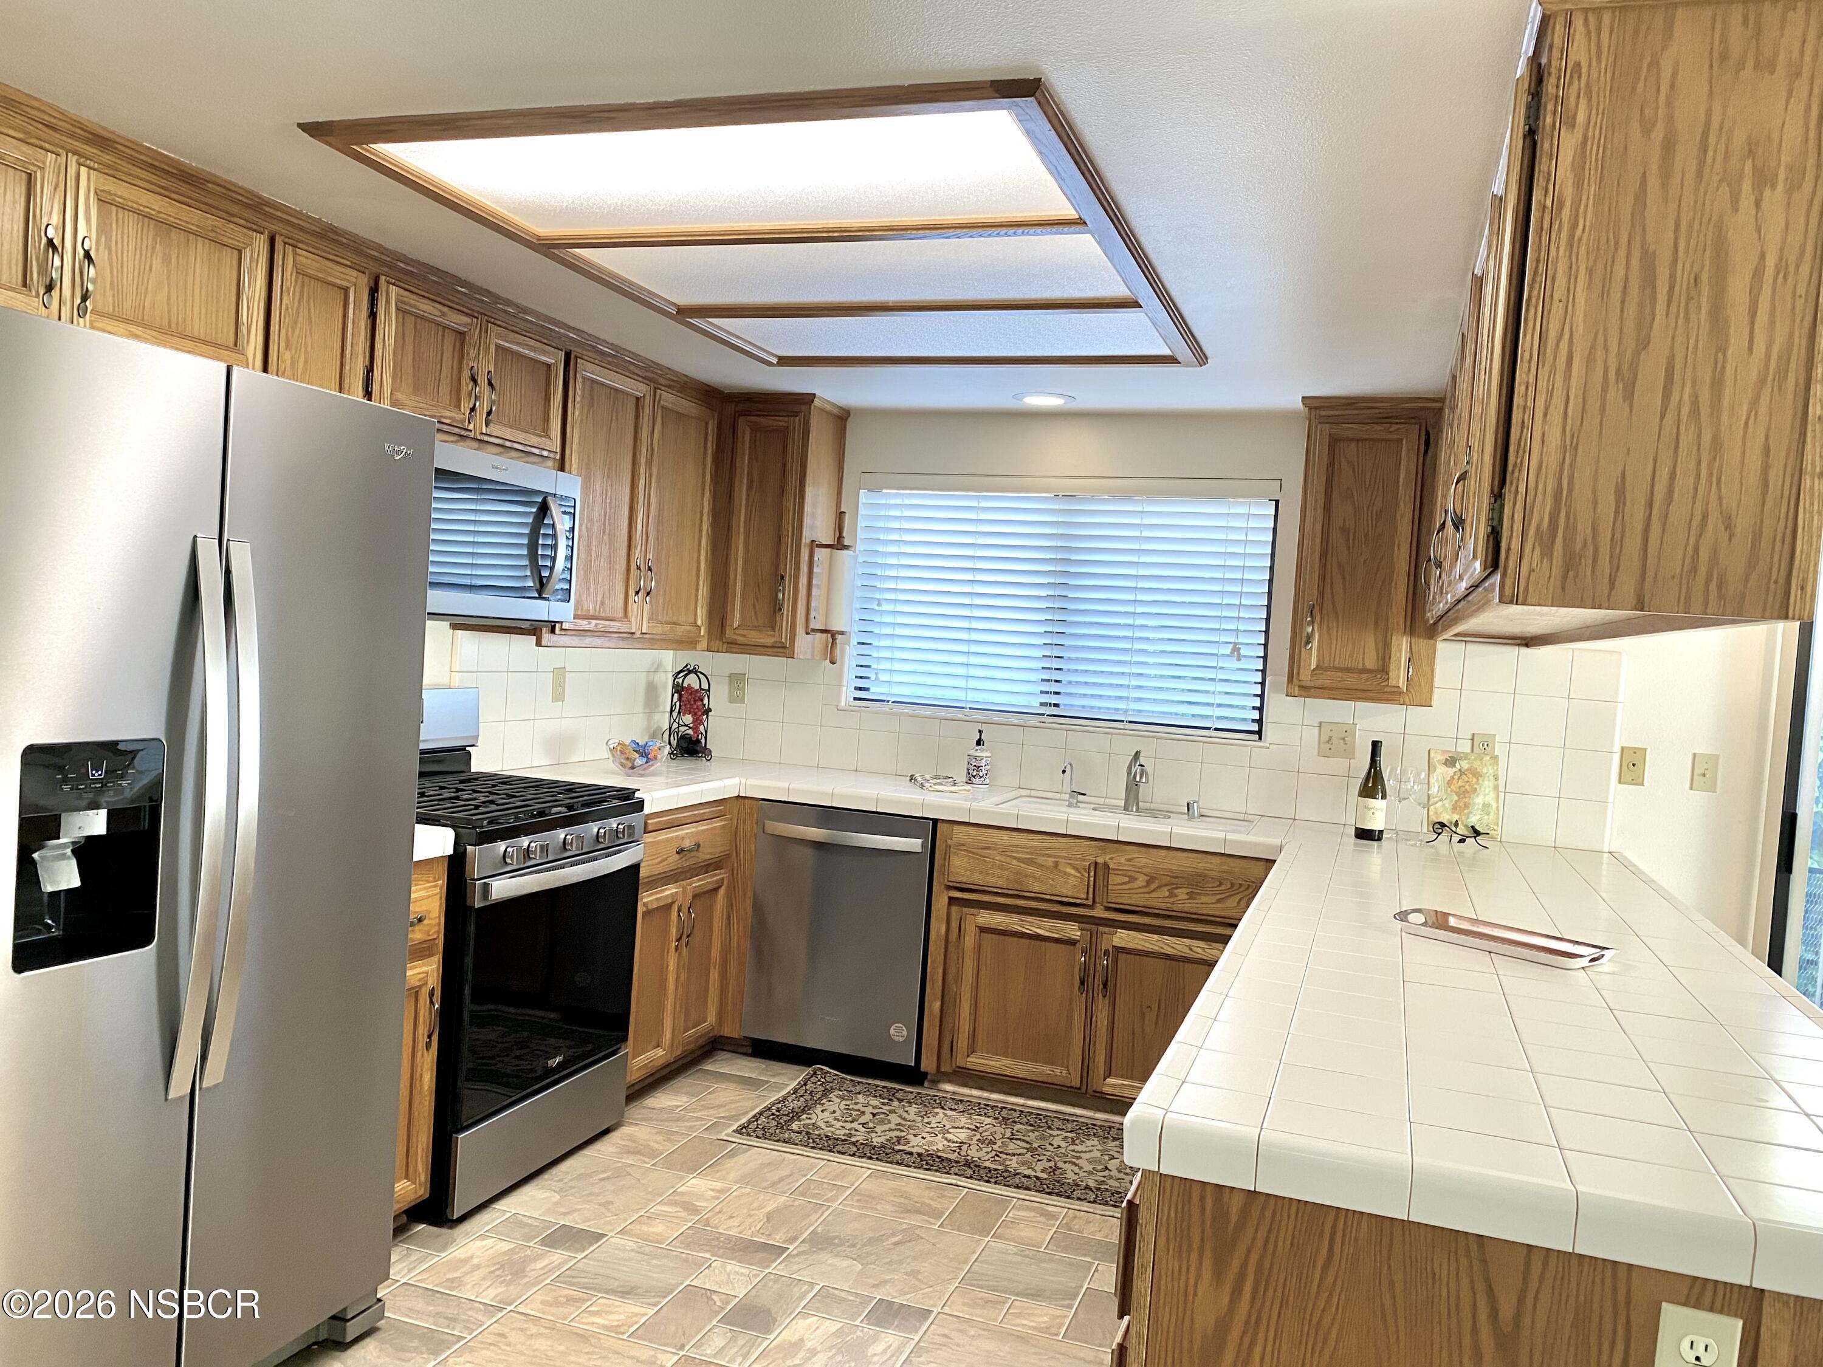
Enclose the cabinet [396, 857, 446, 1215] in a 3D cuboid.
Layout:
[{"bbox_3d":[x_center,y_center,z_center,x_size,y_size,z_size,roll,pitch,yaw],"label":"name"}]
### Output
[{"bbox_3d":[-1.428,0.784,3.108,0.623,0.844,0.322,5,2,19],"label":"cabinet"}]

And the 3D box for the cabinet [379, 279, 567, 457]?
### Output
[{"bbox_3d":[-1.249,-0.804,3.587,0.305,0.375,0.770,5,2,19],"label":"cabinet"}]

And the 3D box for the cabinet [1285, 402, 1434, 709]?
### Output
[{"bbox_3d":[1.432,-0.402,4.277,0.422,0.909,0.337,5,2,19],"label":"cabinet"}]

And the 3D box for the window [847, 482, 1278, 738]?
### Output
[{"bbox_3d":[0.486,-0.268,4.726,1.454,0.789,0.050,5,2,19],"label":"window"}]

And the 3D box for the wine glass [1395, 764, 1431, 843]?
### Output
[{"bbox_3d":[1.521,0.364,4.081,0.086,0.218,0.086,5,2,19],"label":"wine glass"}]

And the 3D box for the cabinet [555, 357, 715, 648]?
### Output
[{"bbox_3d":[-1.007,-0.551,4.429,0.332,0.864,0.975,5,2,19],"label":"cabinet"}]

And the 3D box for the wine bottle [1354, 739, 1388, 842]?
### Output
[{"bbox_3d":[1.381,0.316,4.092,0.080,0.295,0.080,5,2,19],"label":"wine bottle"}]

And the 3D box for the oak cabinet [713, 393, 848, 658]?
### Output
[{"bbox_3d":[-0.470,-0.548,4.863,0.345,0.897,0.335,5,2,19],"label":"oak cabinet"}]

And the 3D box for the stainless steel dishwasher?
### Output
[{"bbox_3d":[-0.147,0.823,4.677,0.608,0.844,0.613,5,2,19],"label":"stainless steel dishwasher"}]

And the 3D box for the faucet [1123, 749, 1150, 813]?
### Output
[{"bbox_3d":[0.725,0.317,4.382,0.060,0.206,0.211,4,2,0],"label":"faucet"}]

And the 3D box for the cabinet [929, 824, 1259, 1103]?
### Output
[{"bbox_3d":[0.623,0.878,4.374,1.018,0.830,0.570,5,2,19],"label":"cabinet"}]

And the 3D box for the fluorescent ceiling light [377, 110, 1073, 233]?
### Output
[{"bbox_3d":[-0.329,-0.942,2.552,1.226,0.060,0.563,5,2,19],"label":"fluorescent ceiling light"}]

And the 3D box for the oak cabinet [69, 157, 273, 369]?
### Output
[{"bbox_3d":[-1.588,-0.796,2.714,0.332,0.347,0.467,5,2,19],"label":"oak cabinet"}]

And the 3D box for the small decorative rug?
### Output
[{"bbox_3d":[0.210,1.307,3.925,1.350,0.020,0.680,5,2,19],"label":"small decorative rug"}]

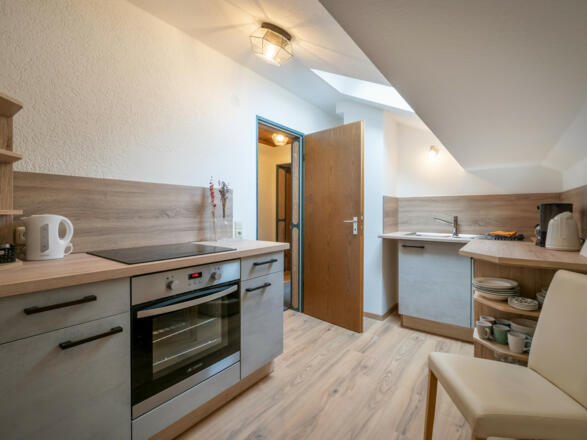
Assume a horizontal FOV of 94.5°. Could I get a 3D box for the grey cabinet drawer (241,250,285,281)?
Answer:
[{"bbox_3d":[-0.356,0.298,1.901,0.420,0.135,0.400,0,1,37],"label":"grey cabinet drawer"}]

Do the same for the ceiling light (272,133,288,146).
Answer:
[{"bbox_3d":[-0.204,-1.256,4.250,0.270,0.170,0.270,0,1,37],"label":"ceiling light"}]

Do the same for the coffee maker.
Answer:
[{"bbox_3d":[1.790,0.040,1.876,0.195,0.295,0.165,0,1,37],"label":"coffee maker"}]

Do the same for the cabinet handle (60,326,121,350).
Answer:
[{"bbox_3d":[-0.749,0.438,1.013,0.032,0.017,0.192,0,1,37],"label":"cabinet handle"}]

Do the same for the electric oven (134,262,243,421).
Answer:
[{"bbox_3d":[-0.699,0.540,1.530,0.550,0.600,0.598,0,1,37],"label":"electric oven"}]

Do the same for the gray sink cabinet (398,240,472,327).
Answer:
[{"bbox_3d":[1.469,0.585,2.760,0.600,0.730,0.550,0,1,37],"label":"gray sink cabinet"}]

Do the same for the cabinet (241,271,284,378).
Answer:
[{"bbox_3d":[-0.356,0.659,1.903,0.420,0.585,0.400,0,1,37],"label":"cabinet"}]

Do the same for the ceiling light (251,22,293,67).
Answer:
[{"bbox_3d":[-0.118,-1.018,1.597,0.270,0.155,0.270,29,19,37],"label":"ceiling light"}]

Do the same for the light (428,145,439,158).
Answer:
[{"bbox_3d":[1.545,-0.774,2.999,0.110,0.150,0.120,0,1,37],"label":"light"}]

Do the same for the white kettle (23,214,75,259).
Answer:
[{"bbox_3d":[-1.233,0.083,1.360,0.150,0.222,0.200,0,1,37],"label":"white kettle"}]

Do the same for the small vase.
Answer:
[{"bbox_3d":[-0.656,0.067,2.227,0.055,0.240,0.055,0,1,37],"label":"small vase"}]

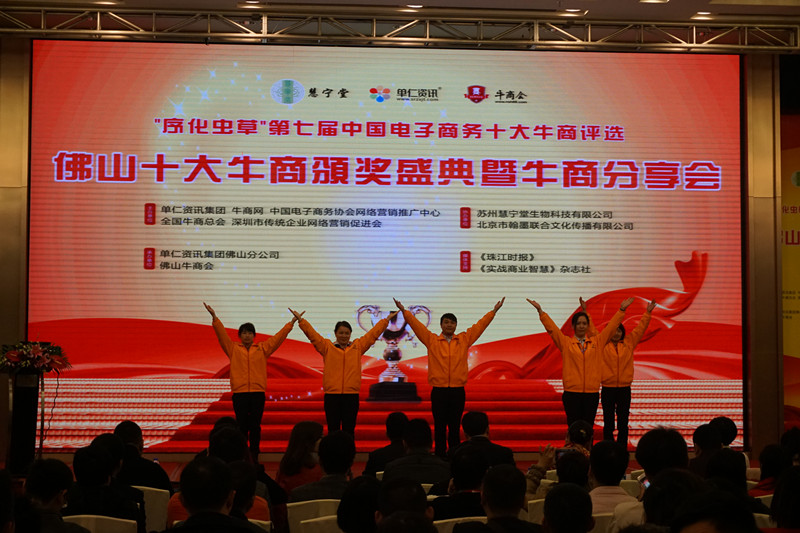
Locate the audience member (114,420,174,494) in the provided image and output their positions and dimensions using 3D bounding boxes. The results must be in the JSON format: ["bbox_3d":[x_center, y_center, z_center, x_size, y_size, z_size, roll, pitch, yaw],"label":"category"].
[{"bbox_3d":[-1.674,1.613,10.662,0.520,1.250,0.750,0,-3,7],"label":"audience member"}]

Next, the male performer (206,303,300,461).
[{"bbox_3d":[-1.618,1.298,18.400,1.100,1.800,0.360,0,-3,-6],"label":"male performer"}]

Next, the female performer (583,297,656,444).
[{"bbox_3d":[2.499,1.295,19.100,0.900,1.880,0.360,0,-3,-1],"label":"female performer"}]

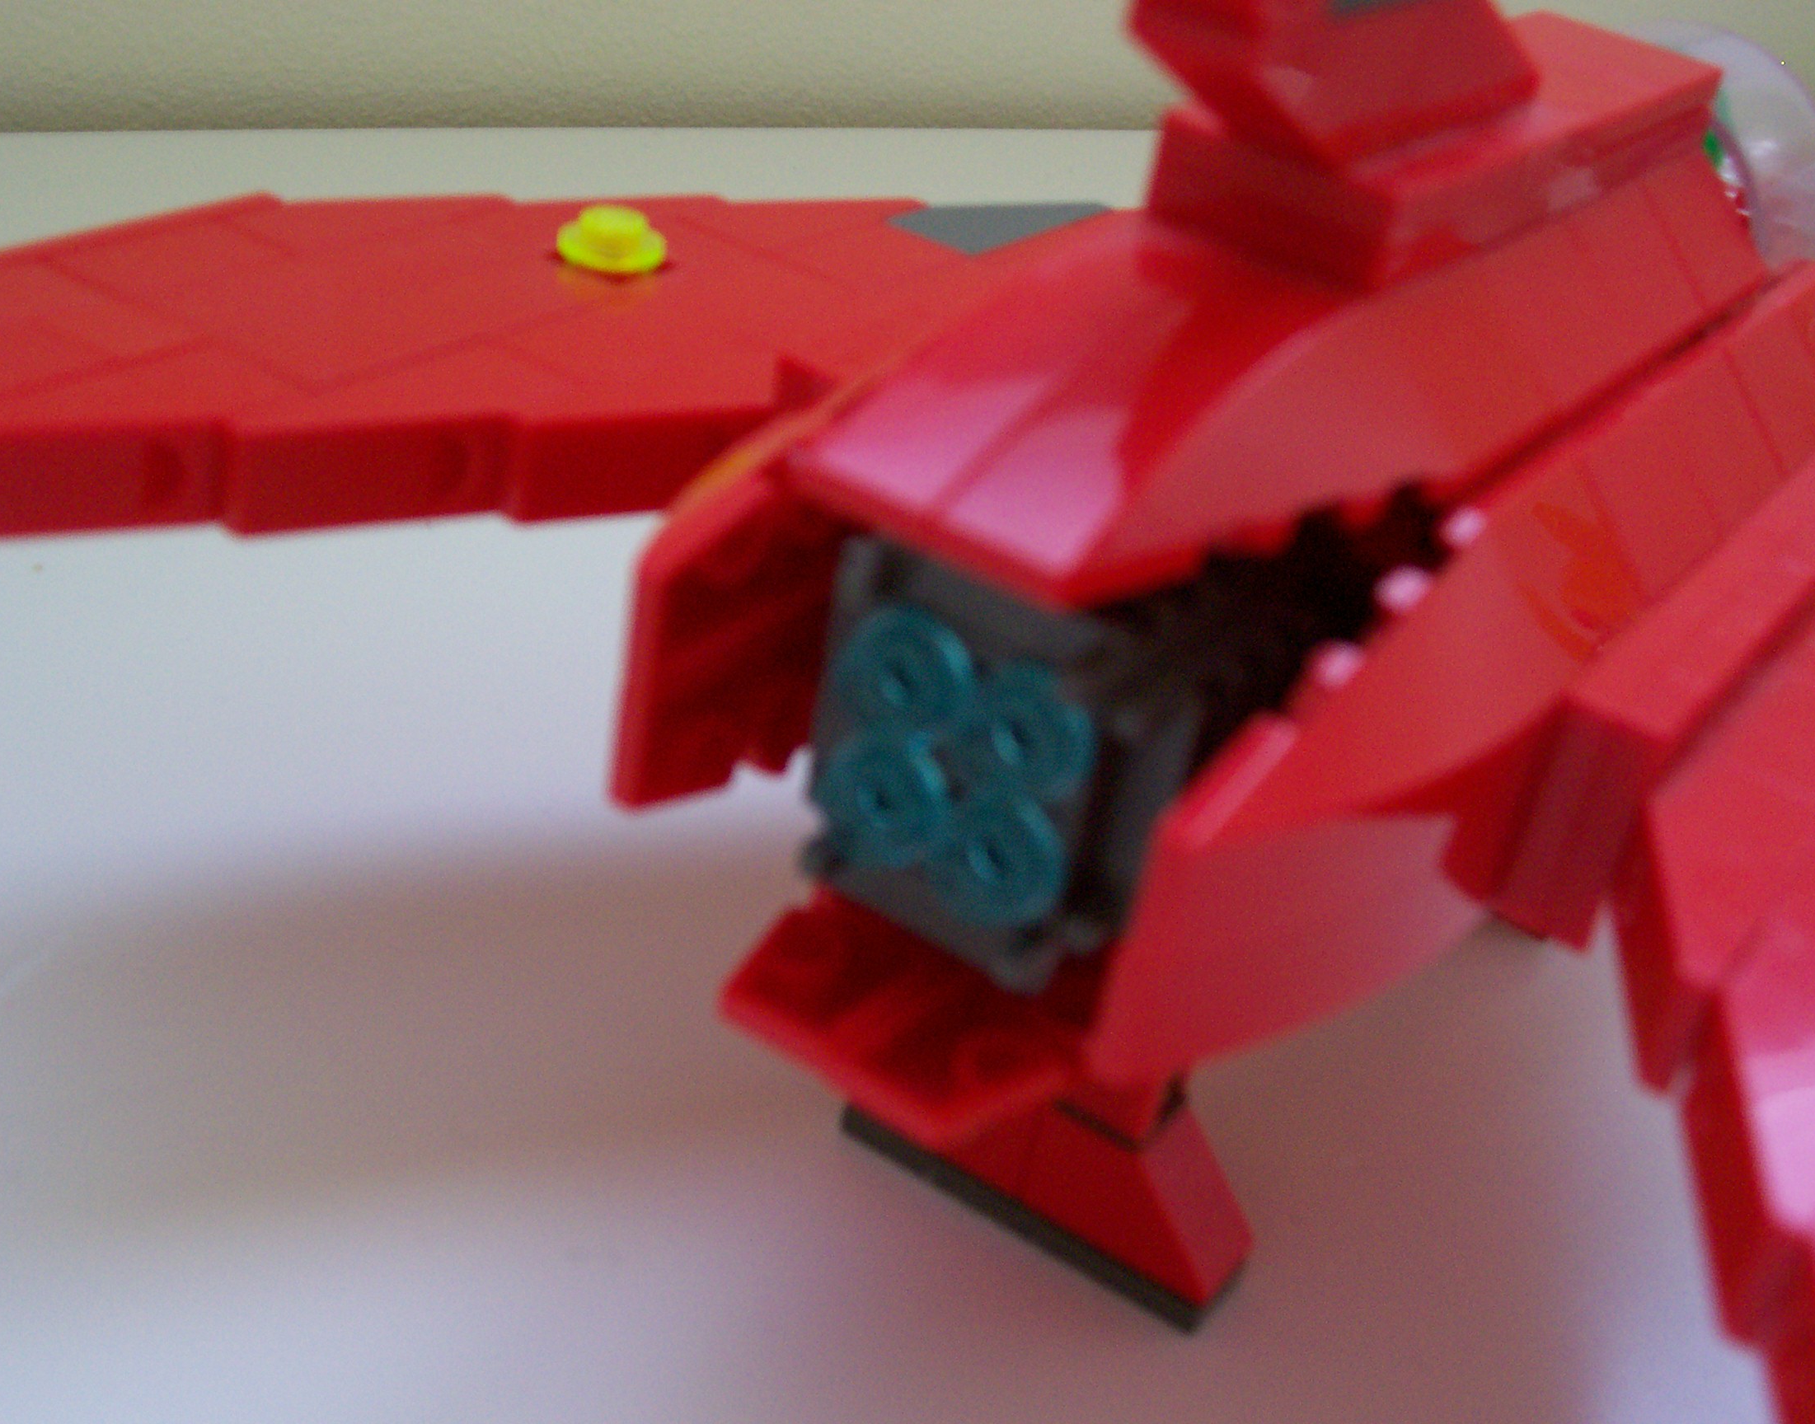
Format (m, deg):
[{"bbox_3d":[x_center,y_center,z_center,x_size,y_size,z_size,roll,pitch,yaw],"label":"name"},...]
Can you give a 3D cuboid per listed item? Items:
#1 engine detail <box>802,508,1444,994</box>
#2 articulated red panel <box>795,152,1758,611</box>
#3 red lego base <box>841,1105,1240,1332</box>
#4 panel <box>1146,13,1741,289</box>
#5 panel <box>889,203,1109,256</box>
[{"bbox_3d":[0.010,0.000,0.138,0.022,0.024,0.027,26,33,25],"label":"engine detail"},{"bbox_3d":[0.028,-0.028,0.150,0.032,0.010,0.096,26,33,25],"label":"articulated red panel"},{"bbox_3d":[0.012,0.033,0.177,0.032,0.013,0.009,26,33,25],"label":"red lego base"},{"bbox_3d":[0.038,-0.040,0.158,0.016,0.006,0.064,26,33,25],"label":"panel"},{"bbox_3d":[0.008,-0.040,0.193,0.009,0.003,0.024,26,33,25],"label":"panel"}]

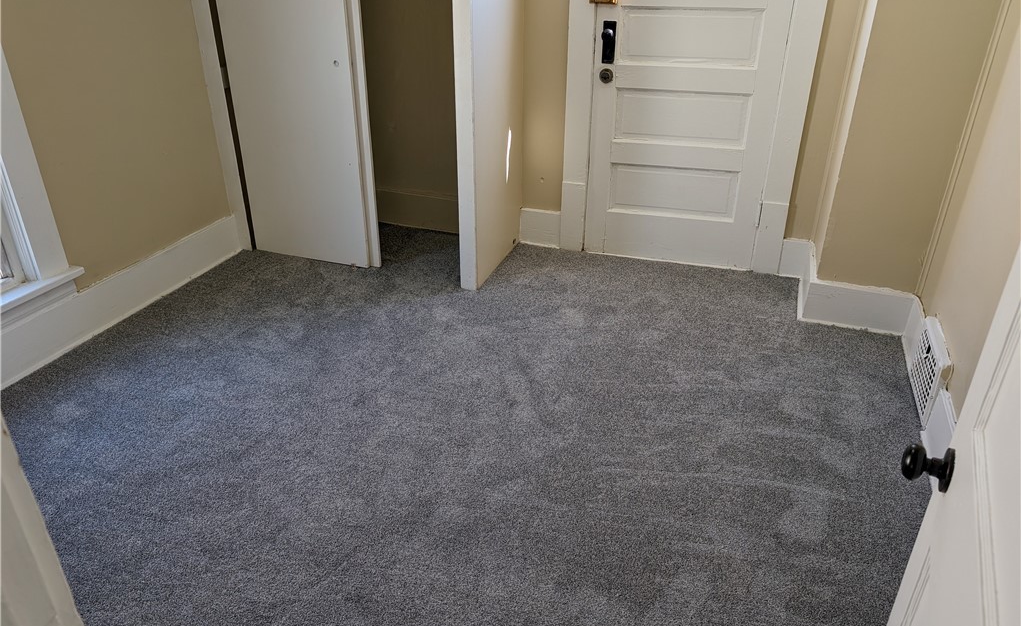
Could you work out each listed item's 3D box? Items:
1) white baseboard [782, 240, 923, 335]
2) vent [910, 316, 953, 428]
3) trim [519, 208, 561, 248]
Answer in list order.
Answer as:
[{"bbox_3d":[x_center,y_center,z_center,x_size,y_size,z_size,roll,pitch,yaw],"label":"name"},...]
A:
[{"bbox_3d":[1.533,-0.141,3.297,0.518,0.201,0.514,9,28,17],"label":"white baseboard"},{"bbox_3d":[1.527,0.211,2.572,0.046,0.237,0.422,10,29,19],"label":"vent"},{"bbox_3d":[0.169,-0.474,3.942,0.232,0.203,0.022,9,28,17],"label":"trim"}]

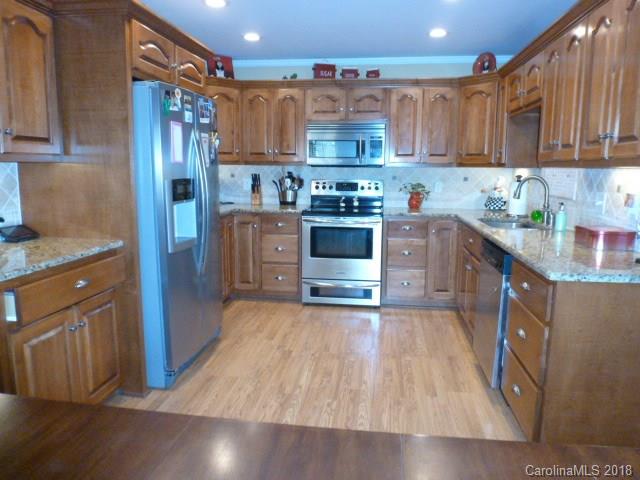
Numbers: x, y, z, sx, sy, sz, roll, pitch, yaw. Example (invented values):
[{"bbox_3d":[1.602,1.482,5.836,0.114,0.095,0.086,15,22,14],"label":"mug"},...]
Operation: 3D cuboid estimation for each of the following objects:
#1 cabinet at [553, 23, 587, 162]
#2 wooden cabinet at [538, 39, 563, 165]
[{"bbox_3d":[1.561,-0.808,2.482,0.342,0.733,0.335,2,9,8],"label":"cabinet"},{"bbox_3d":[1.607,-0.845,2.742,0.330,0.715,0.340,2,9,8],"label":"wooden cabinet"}]

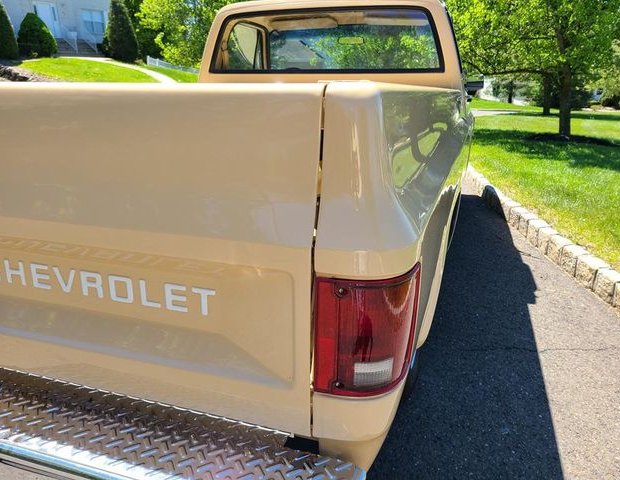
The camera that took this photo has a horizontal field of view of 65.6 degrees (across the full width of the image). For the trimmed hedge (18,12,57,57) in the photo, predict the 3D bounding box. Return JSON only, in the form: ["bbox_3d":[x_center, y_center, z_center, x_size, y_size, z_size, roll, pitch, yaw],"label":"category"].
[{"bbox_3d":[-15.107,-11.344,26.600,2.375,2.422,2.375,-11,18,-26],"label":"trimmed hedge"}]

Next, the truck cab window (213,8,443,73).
[{"bbox_3d":[0.067,-1.300,3.171,1.597,0.377,0.090,6,10,18],"label":"truck cab window"}]

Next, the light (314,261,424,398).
[{"bbox_3d":[0.103,0.164,0.869,0.161,0.224,0.119,6,18,18],"label":"light"}]

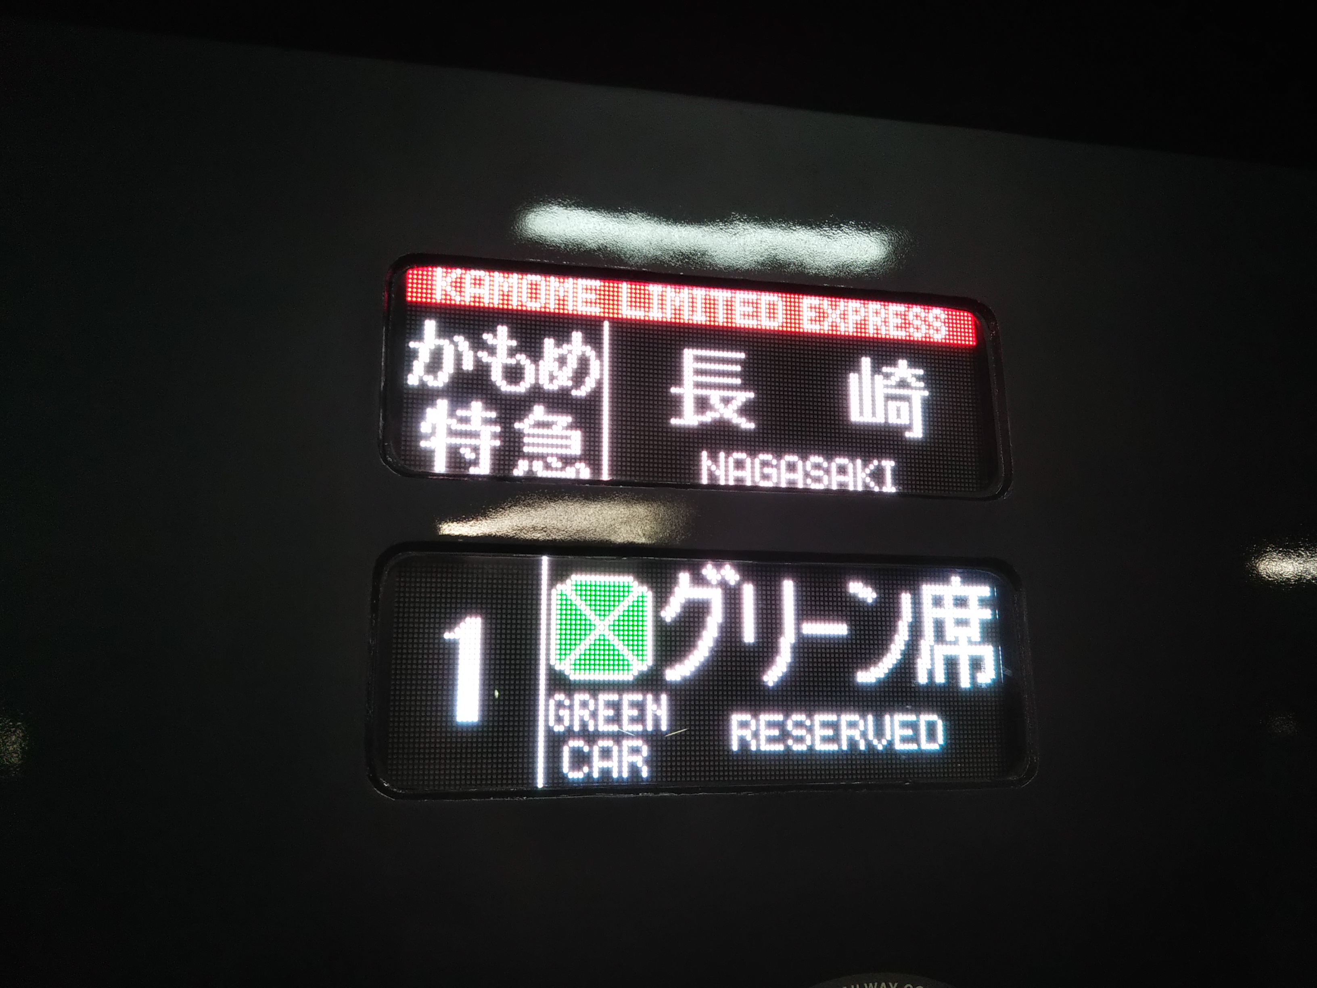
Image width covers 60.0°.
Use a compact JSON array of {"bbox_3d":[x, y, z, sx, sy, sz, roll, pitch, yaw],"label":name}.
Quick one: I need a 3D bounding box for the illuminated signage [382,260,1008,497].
[{"bbox_3d":[0.046,-0.096,1.034,0.576,0.197,0.050,2,-11,-13],"label":"illuminated signage"}]

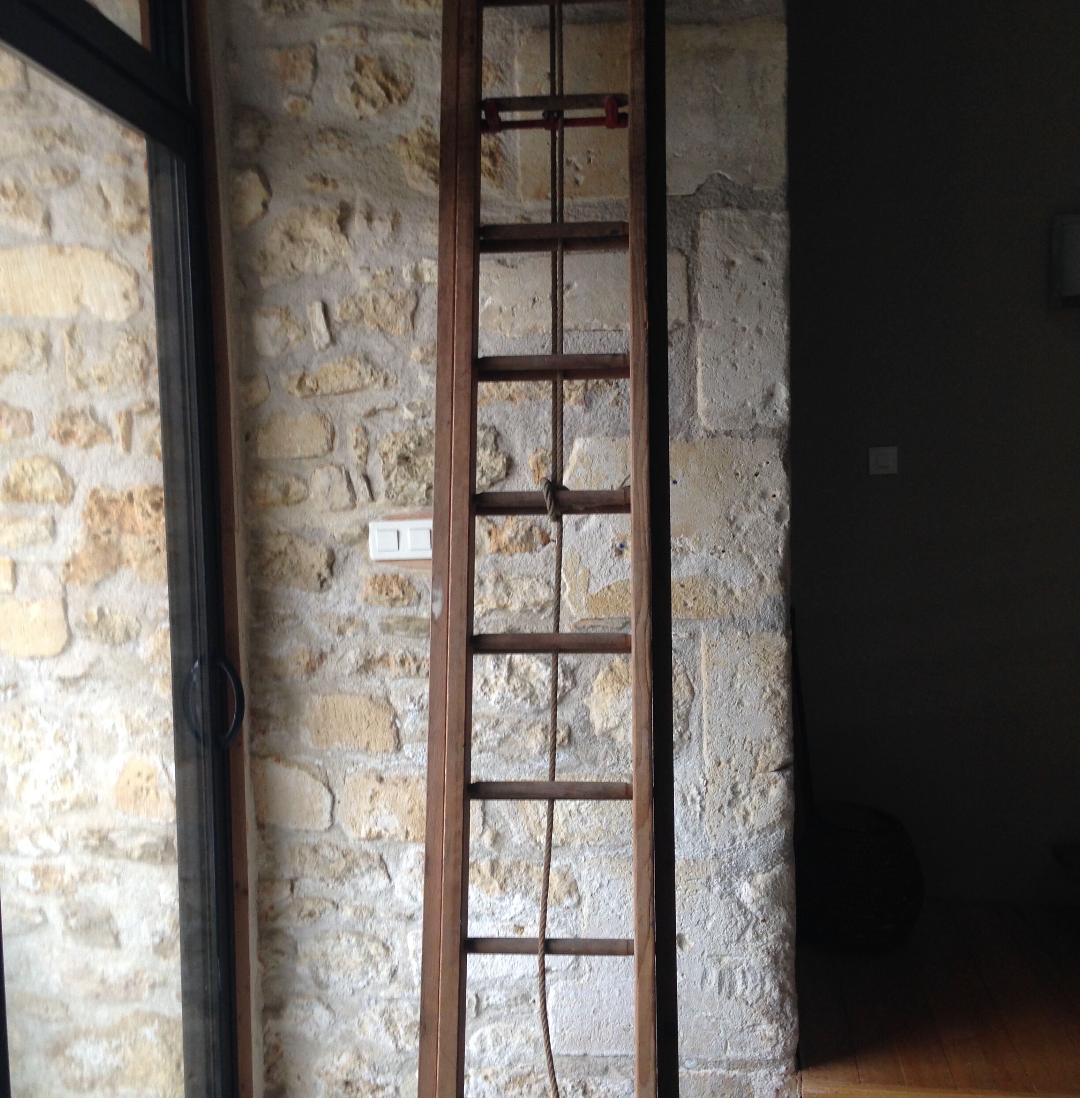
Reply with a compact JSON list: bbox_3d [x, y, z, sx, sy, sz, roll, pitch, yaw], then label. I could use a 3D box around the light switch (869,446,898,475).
[{"bbox_3d":[0.993,-0.256,3.970,0.080,0.080,0.012,-1,4,8],"label":"light switch"}]

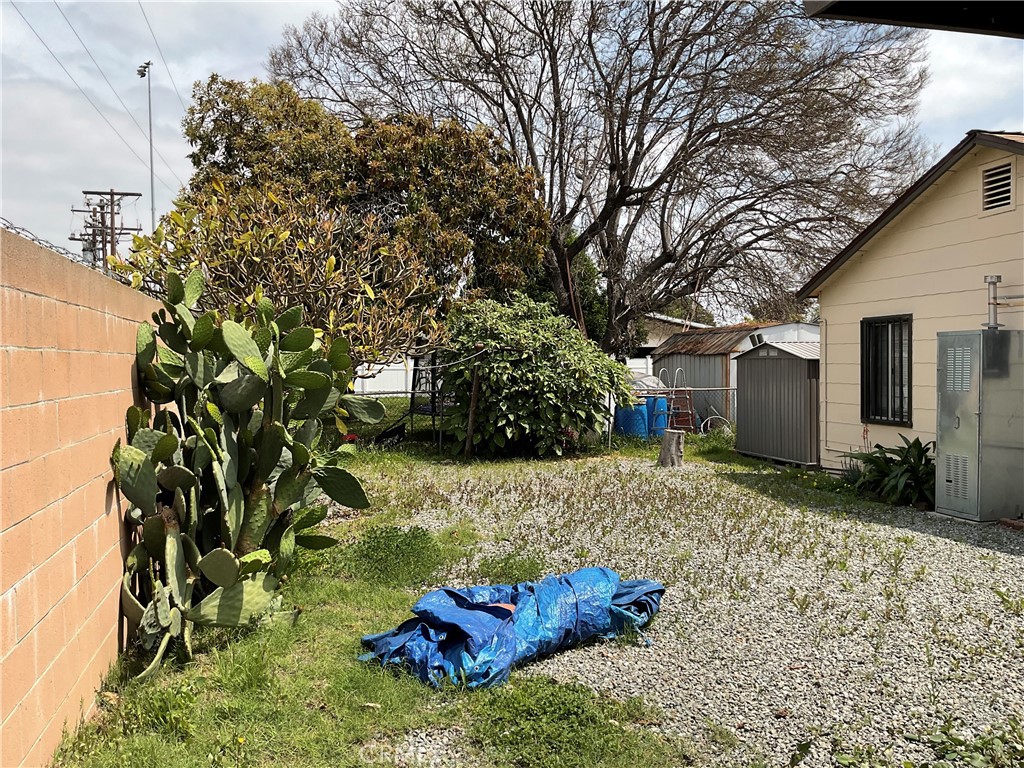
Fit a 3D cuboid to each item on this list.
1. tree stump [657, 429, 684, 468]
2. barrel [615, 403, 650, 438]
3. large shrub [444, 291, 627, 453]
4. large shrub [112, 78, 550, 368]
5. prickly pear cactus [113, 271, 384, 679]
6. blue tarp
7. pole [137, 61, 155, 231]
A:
[{"bbox_3d":[2.393,0.951,12.950,0.390,0.570,0.390,-1,2,-15],"label":"tree stump"},{"bbox_3d":[2.243,0.729,16.100,0.600,0.850,0.600,-1,2,0],"label":"barrel"},{"bbox_3d":[0.416,-0.155,15.200,3.150,2.700,2.500,-1,2,-15],"label":"large shrub"},{"bbox_3d":[-2.600,-1.556,12.500,5.800,5.700,4.500,-1,2,-15],"label":"large shrub"},{"bbox_3d":[-1.627,0.397,5.444,1.400,2.150,1.800,-1,2,-15],"label":"prickly pear cactus"},{"bbox_3d":[-0.043,1.305,4.764,1.660,0.340,0.760,-1,2,-15],"label":"blue tarp"},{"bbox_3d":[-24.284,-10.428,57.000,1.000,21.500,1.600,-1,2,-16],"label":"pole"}]

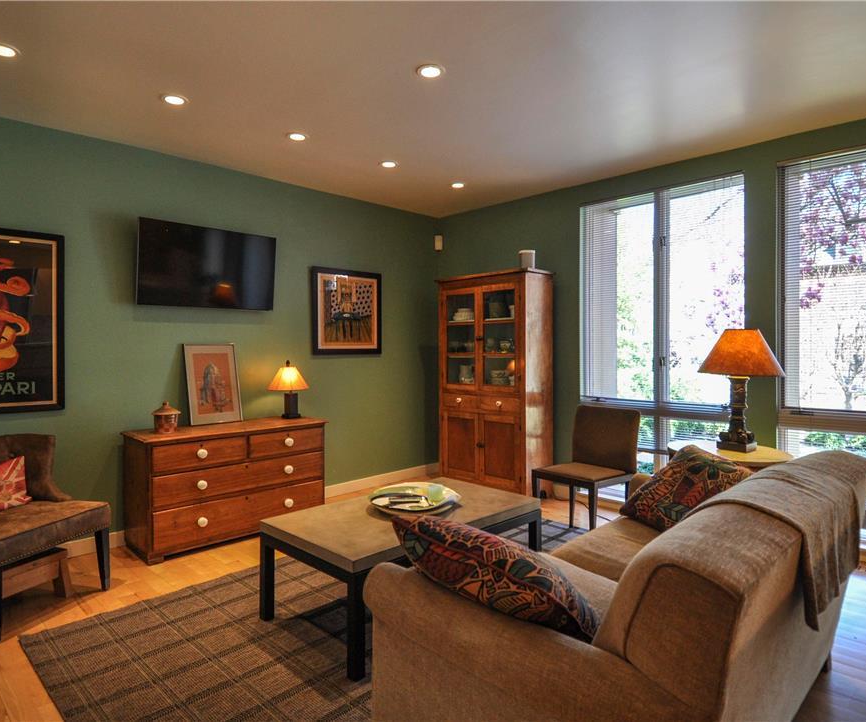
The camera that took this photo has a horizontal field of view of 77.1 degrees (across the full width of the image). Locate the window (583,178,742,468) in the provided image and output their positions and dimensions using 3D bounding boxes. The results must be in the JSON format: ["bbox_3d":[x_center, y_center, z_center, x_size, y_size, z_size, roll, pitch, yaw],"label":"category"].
[{"bbox_3d":[1.704,-0.097,4.162,0.100,2.375,1.215,-1,1,-45],"label":"window"}]

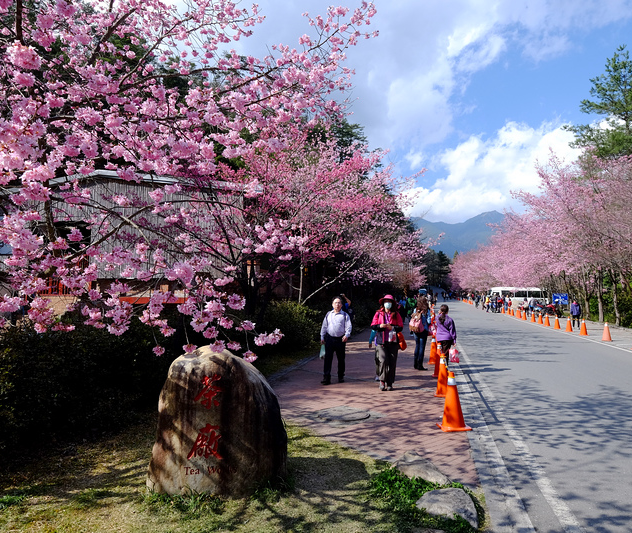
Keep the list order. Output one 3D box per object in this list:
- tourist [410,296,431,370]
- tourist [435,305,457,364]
[{"bbox_3d":[2.412,1.536,10.265,0.480,1.664,0.450,-2,-5,30],"label":"tourist"},{"bbox_3d":[3.094,1.658,10.625,0.470,1.470,0.360,-1,-4,13],"label":"tourist"}]

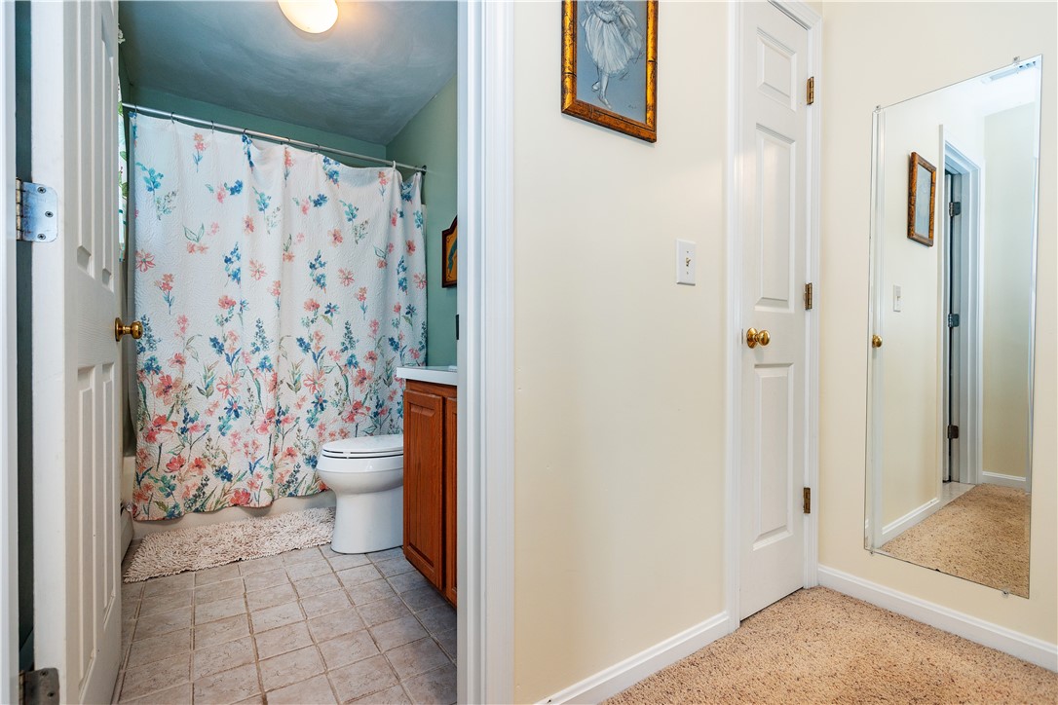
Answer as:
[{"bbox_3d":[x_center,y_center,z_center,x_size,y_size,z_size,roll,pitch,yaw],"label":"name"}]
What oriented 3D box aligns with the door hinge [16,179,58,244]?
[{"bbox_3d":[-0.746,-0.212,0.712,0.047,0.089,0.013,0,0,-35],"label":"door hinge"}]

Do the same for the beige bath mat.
[{"bbox_3d":[-1.291,0.855,2.200,0.860,0.030,0.500,0,0,-32],"label":"beige bath mat"}]

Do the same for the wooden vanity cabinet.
[{"bbox_3d":[-0.033,0.491,1.609,0.560,0.765,0.740,0,0,-35],"label":"wooden vanity cabinet"}]

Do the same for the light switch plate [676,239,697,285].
[{"bbox_3d":[0.453,-0.260,1.347,0.079,0.124,0.010,0,0,-33],"label":"light switch plate"}]

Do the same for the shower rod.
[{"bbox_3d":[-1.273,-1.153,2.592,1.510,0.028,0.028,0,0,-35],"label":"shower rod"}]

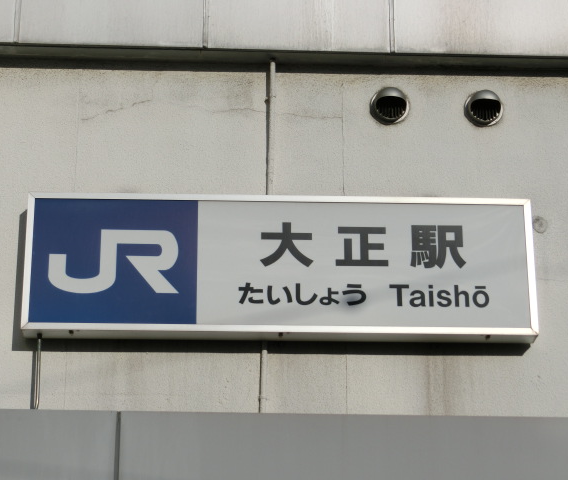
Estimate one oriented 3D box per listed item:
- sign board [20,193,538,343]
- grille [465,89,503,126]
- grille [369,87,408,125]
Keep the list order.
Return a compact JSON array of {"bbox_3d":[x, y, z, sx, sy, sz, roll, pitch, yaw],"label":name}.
[{"bbox_3d":[-0.015,0.134,8.161,2.400,0.676,0.142,1,-20,-2],"label":"sign board"},{"bbox_3d":[0.999,-0.665,8.534,0.195,0.195,0.080,1,-20,-2],"label":"grille"},{"bbox_3d":[0.530,-0.675,8.518,0.194,0.194,0.080,1,-20,-2],"label":"grille"}]

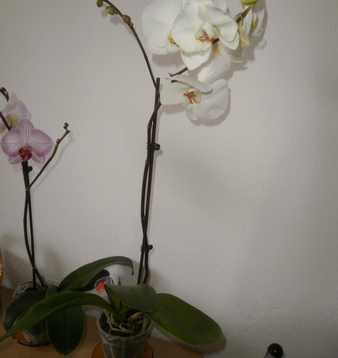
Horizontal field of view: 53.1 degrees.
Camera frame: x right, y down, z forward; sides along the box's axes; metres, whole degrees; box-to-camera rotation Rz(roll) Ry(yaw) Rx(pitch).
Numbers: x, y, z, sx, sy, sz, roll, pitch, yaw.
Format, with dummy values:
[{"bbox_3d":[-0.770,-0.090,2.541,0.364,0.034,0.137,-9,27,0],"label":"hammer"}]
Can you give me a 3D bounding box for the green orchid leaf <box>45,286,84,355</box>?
[{"bbox_3d":[-0.236,0.320,0.765,0.085,0.115,0.075,-7,20,-35],"label":"green orchid leaf"}]

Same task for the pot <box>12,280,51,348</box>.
[{"bbox_3d":[-0.310,0.320,0.815,0.117,0.110,0.117,-2,17,-22],"label":"pot"}]

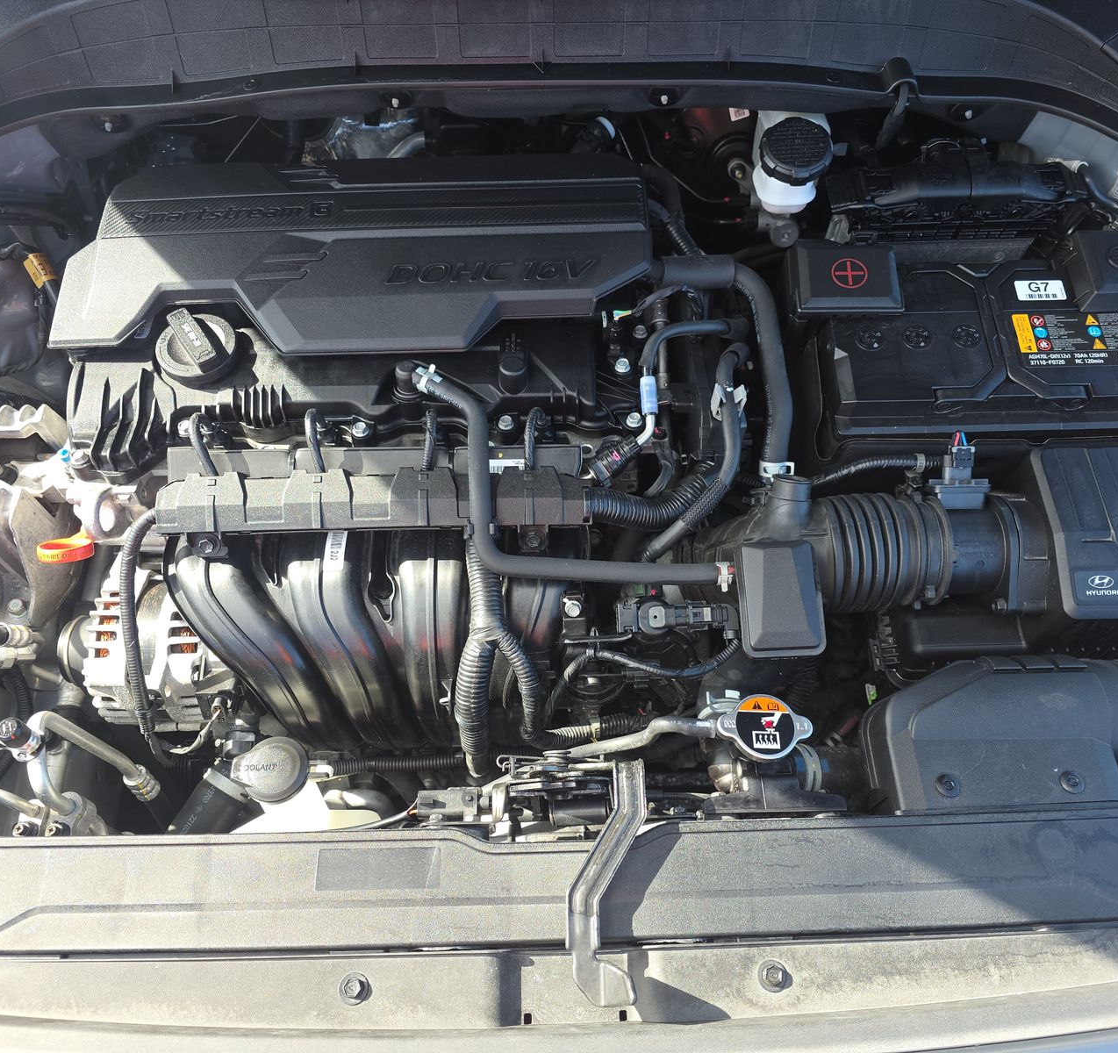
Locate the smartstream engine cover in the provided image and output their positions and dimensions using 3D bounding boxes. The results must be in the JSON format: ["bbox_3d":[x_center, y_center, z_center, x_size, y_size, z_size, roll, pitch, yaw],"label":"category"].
[{"bbox_3d":[-0.168,-0.228,0.767,0.475,0.064,0.195,-2,64,0],"label":"smartstream engine cover"}]

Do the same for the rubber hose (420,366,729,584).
[{"bbox_3d":[0.012,-0.036,0.680,0.242,0.090,0.160,-1,65,-1],"label":"rubber hose"}]

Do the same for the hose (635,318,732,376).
[{"bbox_3d":[0.105,-0.147,0.751,0.085,0.026,0.046,-1,65,-1],"label":"hose"}]

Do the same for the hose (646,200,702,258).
[{"bbox_3d":[0.110,-0.281,0.885,0.020,0.030,0.080,-39,71,-16],"label":"hose"}]

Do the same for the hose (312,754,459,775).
[{"bbox_3d":[-0.141,0.198,0.773,0.124,0.014,0.014,-2,64,0],"label":"hose"}]

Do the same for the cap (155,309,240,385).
[{"bbox_3d":[-0.276,-0.136,0.709,0.062,0.035,0.062,-1,65,-1],"label":"cap"}]

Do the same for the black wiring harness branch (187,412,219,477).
[{"bbox_3d":[-0.263,-0.060,0.690,0.022,0.028,0.043,-2,64,1],"label":"black wiring harness branch"}]

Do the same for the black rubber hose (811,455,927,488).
[{"bbox_3d":[0.254,-0.045,0.764,0.098,0.020,0.018,-7,64,-3],"label":"black rubber hose"}]

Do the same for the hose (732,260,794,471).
[{"bbox_3d":[0.173,-0.136,0.773,0.045,0.060,0.245,-1,65,-1],"label":"hose"}]

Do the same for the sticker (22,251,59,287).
[{"bbox_3d":[-0.458,-0.226,0.823,0.018,0.010,0.028,-30,92,-16],"label":"sticker"}]

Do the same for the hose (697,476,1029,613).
[{"bbox_3d":[0.229,0.021,0.708,0.250,0.105,0.100,-1,65,-1],"label":"hose"}]

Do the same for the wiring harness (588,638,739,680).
[{"bbox_3d":[0.087,0.111,0.774,0.122,0.035,0.025,-2,64,0],"label":"wiring harness"}]

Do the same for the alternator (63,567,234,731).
[{"bbox_3d":[-0.363,0.111,0.830,0.158,0.140,0.140,-2,64,0],"label":"alternator"}]

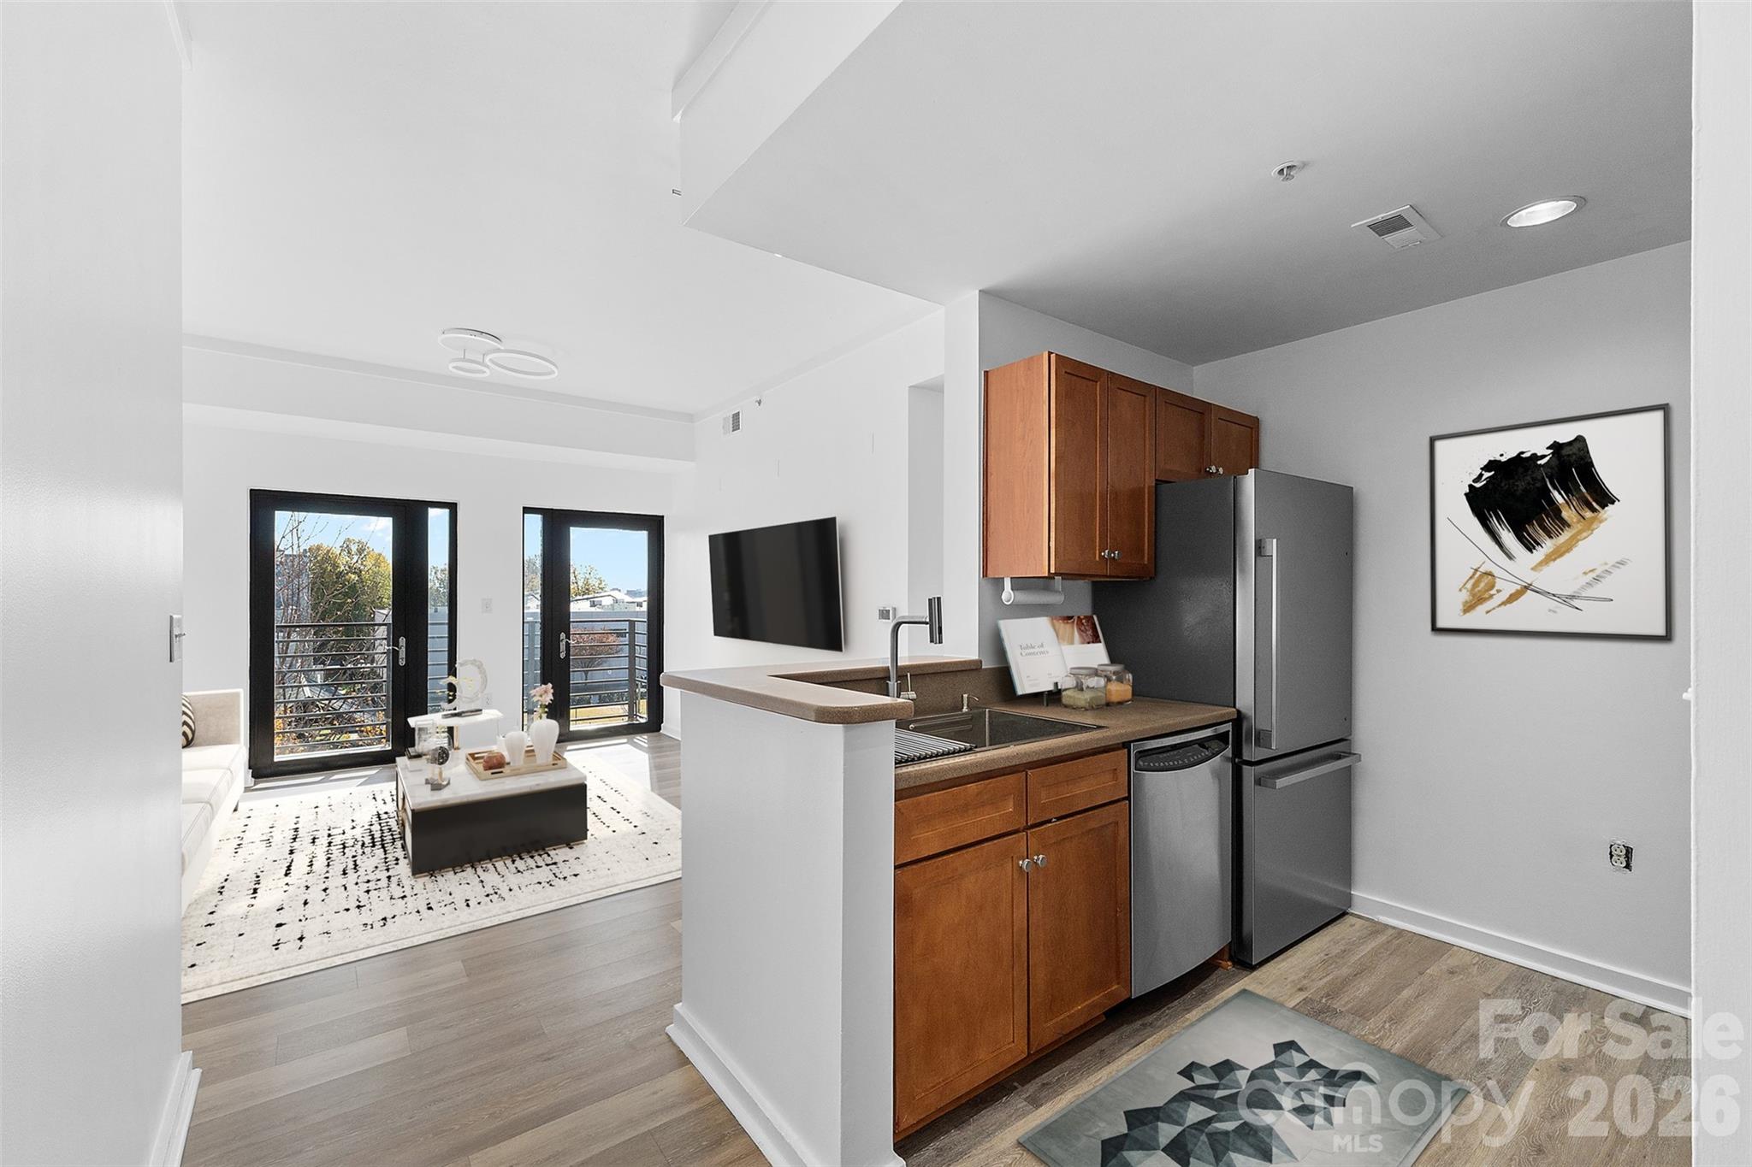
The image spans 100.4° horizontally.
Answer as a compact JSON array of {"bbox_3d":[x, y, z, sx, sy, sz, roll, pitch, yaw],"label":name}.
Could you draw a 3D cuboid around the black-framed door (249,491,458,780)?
[{"bbox_3d":[-3.795,0.362,5.381,1.240,1.993,0.090,0,0,-38],"label":"black-framed door"}]

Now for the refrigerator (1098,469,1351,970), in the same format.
[{"bbox_3d":[1.463,0.480,3.060,0.778,1.762,0.738,0,0,-35],"label":"refrigerator"}]

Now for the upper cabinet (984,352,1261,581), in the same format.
[{"bbox_3d":[1.098,-0.403,3.057,1.506,0.768,0.319,0,0,-38],"label":"upper cabinet"}]

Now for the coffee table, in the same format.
[{"bbox_3d":[-2.199,1.205,4.125,0.793,0.306,1.265,0,0,-36],"label":"coffee table"}]

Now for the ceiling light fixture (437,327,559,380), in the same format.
[{"bbox_3d":[-2.278,-1.373,4.404,0.602,0.131,0.502,0,0,-38],"label":"ceiling light fixture"}]

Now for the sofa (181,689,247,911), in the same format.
[{"bbox_3d":[-3.619,0.991,3.345,0.924,0.723,2.309,0,0,-36],"label":"sofa"}]

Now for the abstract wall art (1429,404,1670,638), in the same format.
[{"bbox_3d":[2.374,-0.194,2.611,0.030,0.768,0.637,0,0,-38],"label":"abstract wall art"}]

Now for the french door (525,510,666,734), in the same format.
[{"bbox_3d":[-2.461,0.367,6.429,1.200,1.993,0.090,0,0,-38],"label":"french door"}]

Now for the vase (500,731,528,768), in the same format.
[{"bbox_3d":[-2.054,0.941,4.156,0.146,0.201,0.146,0,0,-38],"label":"vase"}]

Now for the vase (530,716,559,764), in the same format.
[{"bbox_3d":[-1.929,0.916,4.241,0.164,0.251,0.164,0,0,-38],"label":"vase"}]

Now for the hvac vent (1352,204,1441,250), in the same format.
[{"bbox_3d":[1.613,-1.086,2.247,0.306,0.020,0.136,0,0,-38],"label":"hvac vent"}]

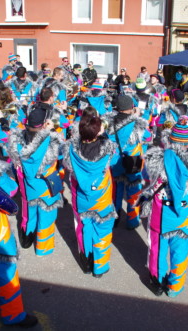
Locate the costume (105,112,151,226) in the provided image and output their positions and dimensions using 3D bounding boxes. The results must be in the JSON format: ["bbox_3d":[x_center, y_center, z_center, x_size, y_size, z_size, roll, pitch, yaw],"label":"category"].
[{"bbox_3d":[0.455,0.056,5.034,0.560,1.520,0.450,8,18,17],"label":"costume"}]

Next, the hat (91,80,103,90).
[{"bbox_3d":[0.047,-1.497,7.000,0.210,0.200,0.220,1,17,0],"label":"hat"}]

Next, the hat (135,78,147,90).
[{"bbox_3d":[0.892,-1.531,7.100,0.210,0.220,0.220,4,17,10],"label":"hat"}]

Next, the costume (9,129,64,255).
[{"bbox_3d":[-0.665,0.301,4.330,0.620,1.500,0.450,3,17,5],"label":"costume"}]

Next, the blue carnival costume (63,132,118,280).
[{"bbox_3d":[-0.045,0.416,4.014,0.560,1.470,0.450,7,18,14],"label":"blue carnival costume"}]

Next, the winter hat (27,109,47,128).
[{"bbox_3d":[-0.617,-0.509,4.050,0.200,0.190,0.230,13,21,34],"label":"winter hat"}]

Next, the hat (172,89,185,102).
[{"bbox_3d":[1.355,-1.118,6.000,0.200,0.210,0.220,-3,18,-15],"label":"hat"}]

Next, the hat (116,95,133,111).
[{"bbox_3d":[0.391,-0.779,4.650,0.200,0.200,0.220,6,18,15],"label":"hat"}]

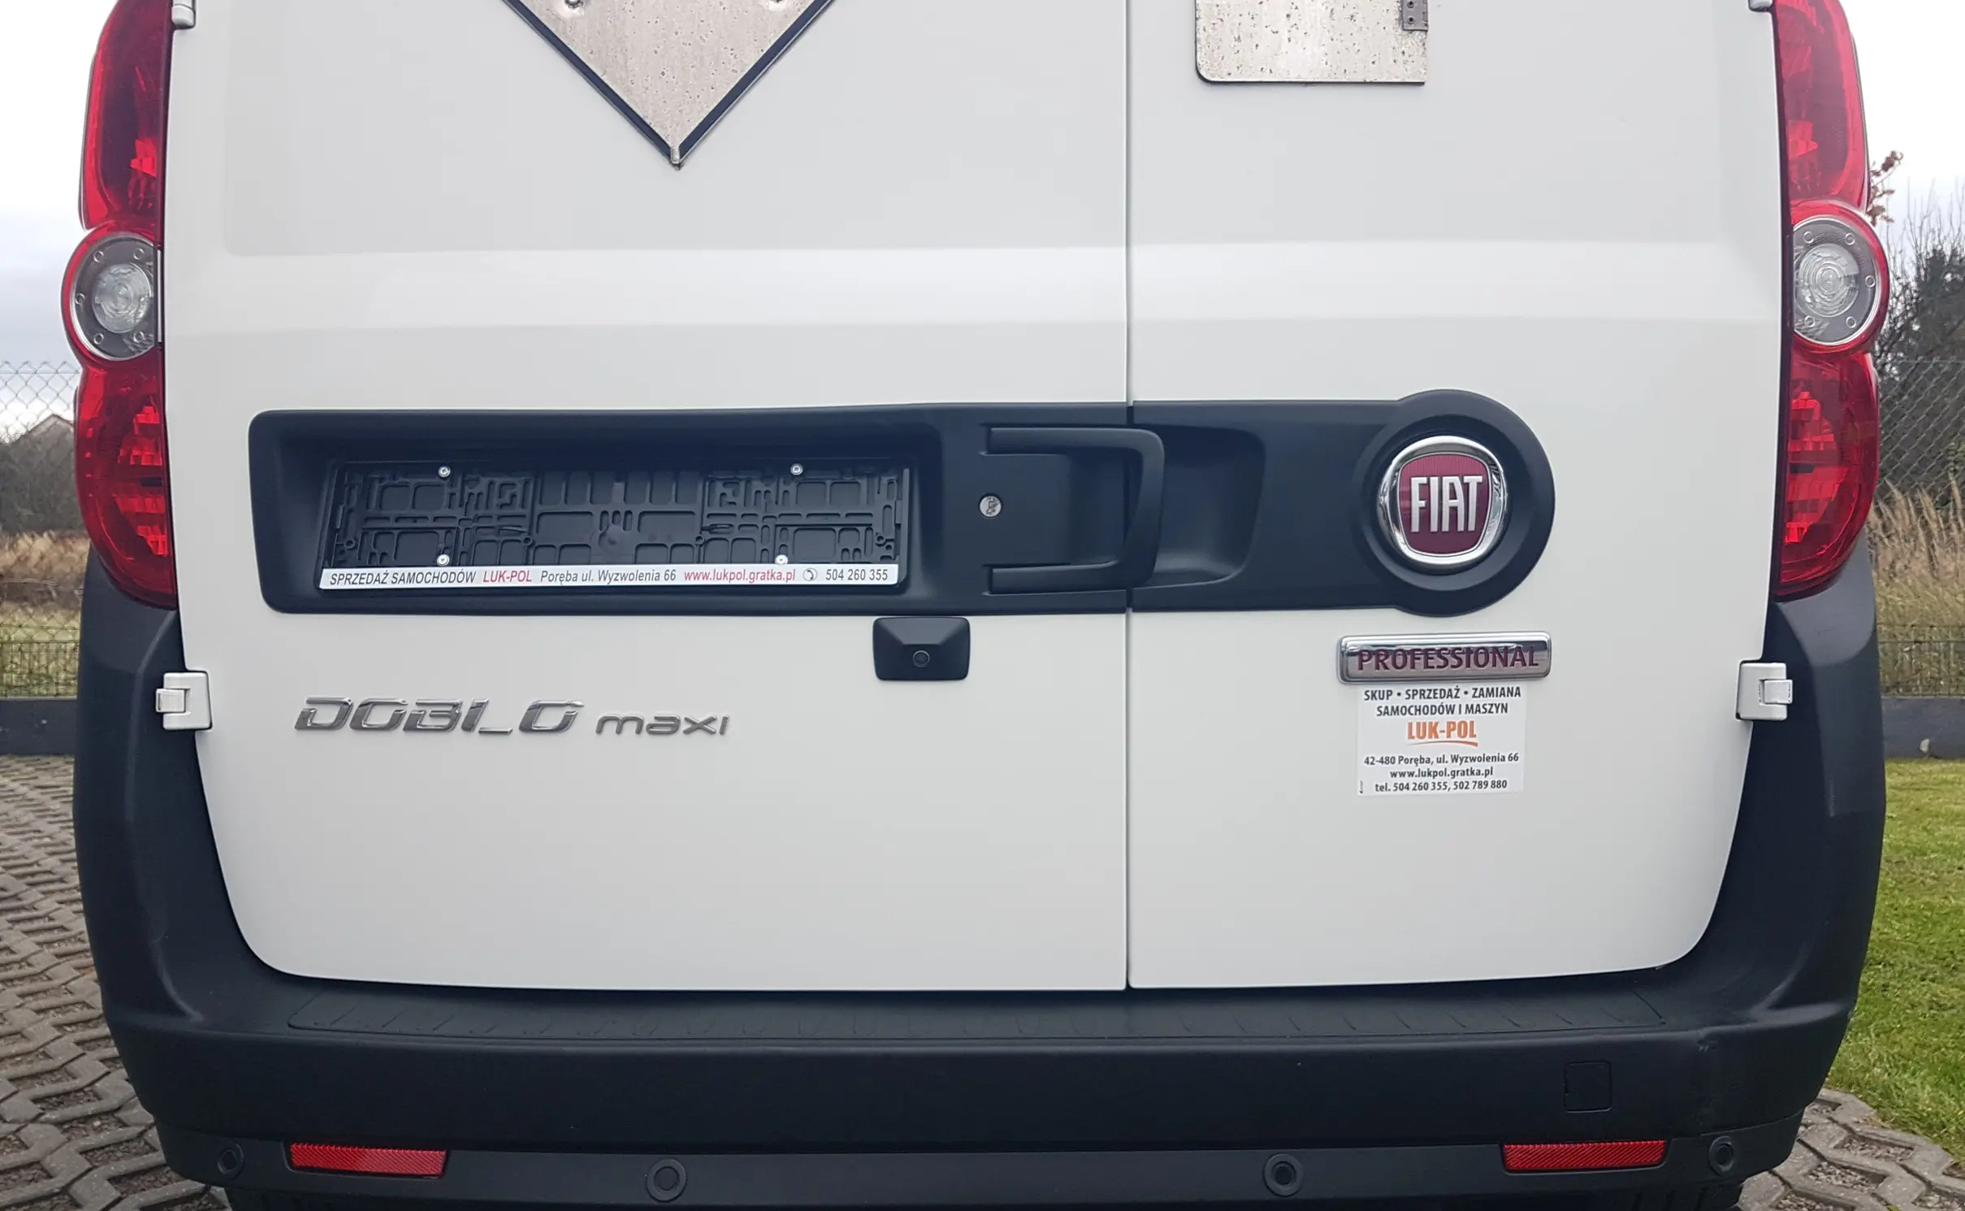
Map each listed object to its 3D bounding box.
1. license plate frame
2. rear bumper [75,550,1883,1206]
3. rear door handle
[{"bbox_3d":[-0.332,-0.072,1.338,0.530,0.125,0.022,0,-16,0],"label":"license plate frame"},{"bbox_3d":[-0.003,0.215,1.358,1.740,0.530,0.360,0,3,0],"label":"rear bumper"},{"bbox_3d":[0.082,-0.084,1.305,0.158,0.144,0.040,0,3,0],"label":"rear door handle"}]

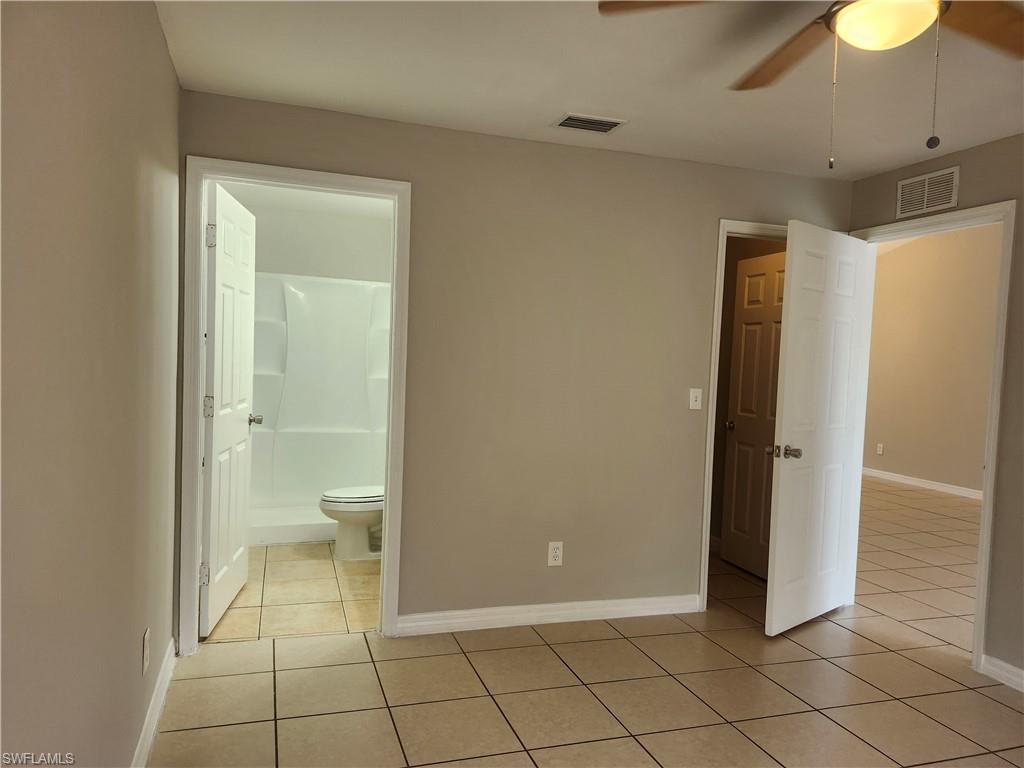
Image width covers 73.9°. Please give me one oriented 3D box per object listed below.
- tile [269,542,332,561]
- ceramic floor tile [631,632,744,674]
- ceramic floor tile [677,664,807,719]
[{"bbox_3d":[-1.404,1.115,4.490,0.397,0.010,0.387,2,2,-17],"label":"tile"},{"bbox_3d":[0.805,1.245,3.151,0.389,0.010,0.393,2,2,-17],"label":"ceramic floor tile"},{"bbox_3d":[0.948,1.282,2.819,0.402,0.010,0.402,2,2,-18],"label":"ceramic floor tile"}]

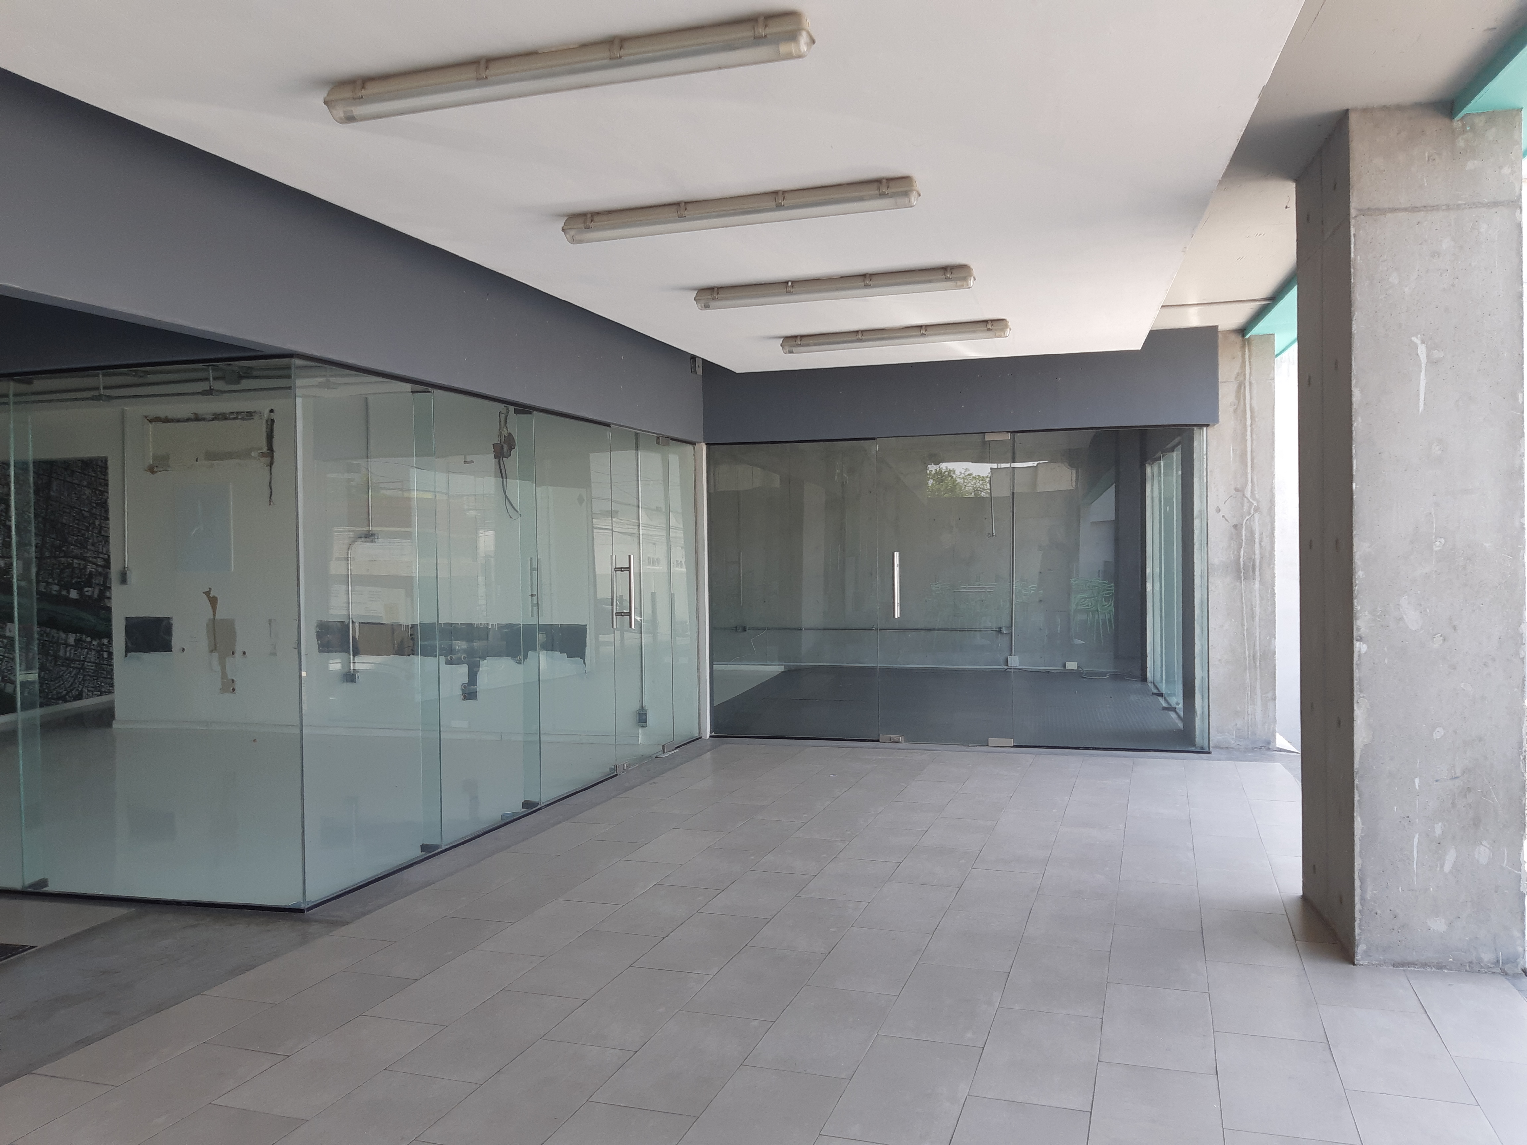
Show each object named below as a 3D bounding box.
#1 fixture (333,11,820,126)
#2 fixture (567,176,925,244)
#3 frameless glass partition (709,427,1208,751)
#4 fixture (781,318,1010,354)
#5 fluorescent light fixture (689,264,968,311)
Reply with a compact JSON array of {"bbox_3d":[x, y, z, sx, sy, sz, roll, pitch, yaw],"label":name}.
[{"bbox_3d":[-0.504,-1.219,2.796,1.275,0.092,0.105,-1,1,18],"label":"fixture"},{"bbox_3d":[-0.101,-1.243,3.955,1.275,0.092,0.105,-1,1,18],"label":"fixture"},{"bbox_3d":[1.271,0.126,8.185,3.555,2.210,0.080,-1,1,16],"label":"frameless glass partition"},{"bbox_3d":[0.708,-1.291,6.283,1.275,0.092,0.105,-1,1,18],"label":"fixture"},{"bbox_3d":[0.300,-1.267,5.122,1.275,0.092,0.105,-1,1,18],"label":"fluorescent light fixture"}]

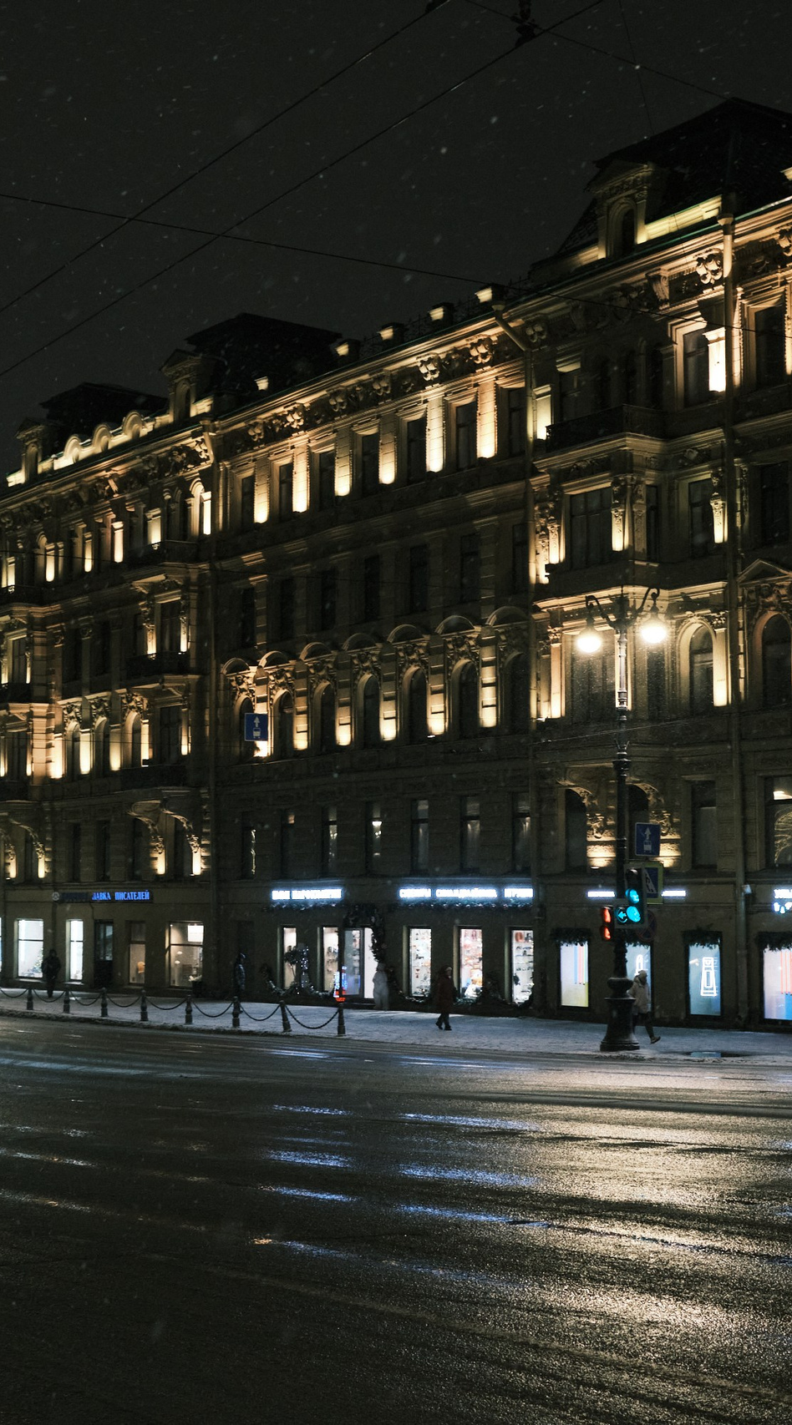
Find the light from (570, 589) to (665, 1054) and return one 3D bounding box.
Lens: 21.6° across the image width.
[{"bbox_3d":[4.651,2.161,43.418,0.800,9.655,2.300,4,-7,-35],"label":"light"}]

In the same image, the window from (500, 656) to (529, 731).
[{"bbox_3d":[3.335,-0.503,58.247,0.300,2.140,1.235,4,-7,-35],"label":"window"}]

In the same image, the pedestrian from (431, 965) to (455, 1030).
[{"bbox_3d":[1.158,6.930,50.582,0.520,1.600,0.500,4,-7,-35],"label":"pedestrian"}]

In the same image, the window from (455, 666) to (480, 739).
[{"bbox_3d":[2.105,-0.342,60.900,0.300,2.130,1.170,5,-8,-36],"label":"window"}]

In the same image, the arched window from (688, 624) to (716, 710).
[{"bbox_3d":[7.682,-1.111,52.231,0.300,2.193,0.963,4,-7,-35],"label":"arched window"}]

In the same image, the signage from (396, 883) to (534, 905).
[{"bbox_3d":[1.942,5.393,61.626,0.180,0.641,6.853,4,-7,-35],"label":"signage"}]

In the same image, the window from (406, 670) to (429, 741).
[{"bbox_3d":[0.660,-0.162,61.953,0.300,2.126,1.158,4,-7,-35],"label":"window"}]

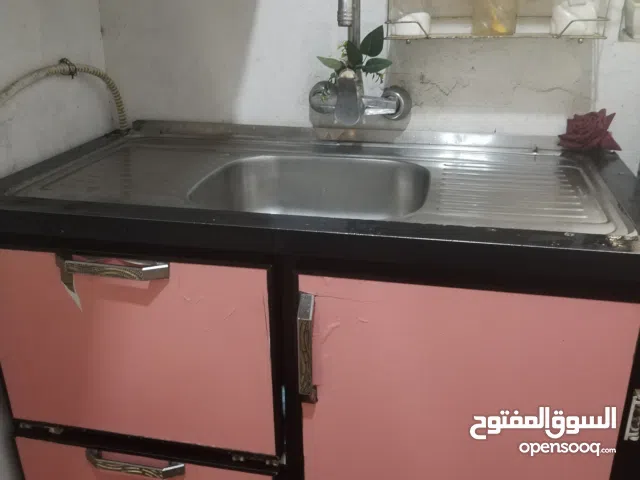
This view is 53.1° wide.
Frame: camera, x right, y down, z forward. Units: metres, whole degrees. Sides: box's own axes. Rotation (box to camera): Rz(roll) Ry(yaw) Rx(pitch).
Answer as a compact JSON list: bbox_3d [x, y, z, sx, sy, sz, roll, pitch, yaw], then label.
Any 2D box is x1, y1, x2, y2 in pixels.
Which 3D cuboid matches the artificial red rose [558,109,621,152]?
[{"bbox_3d":[0.506,-0.206,1.204,0.114,0.080,0.098,4,23,13],"label":"artificial red rose"}]

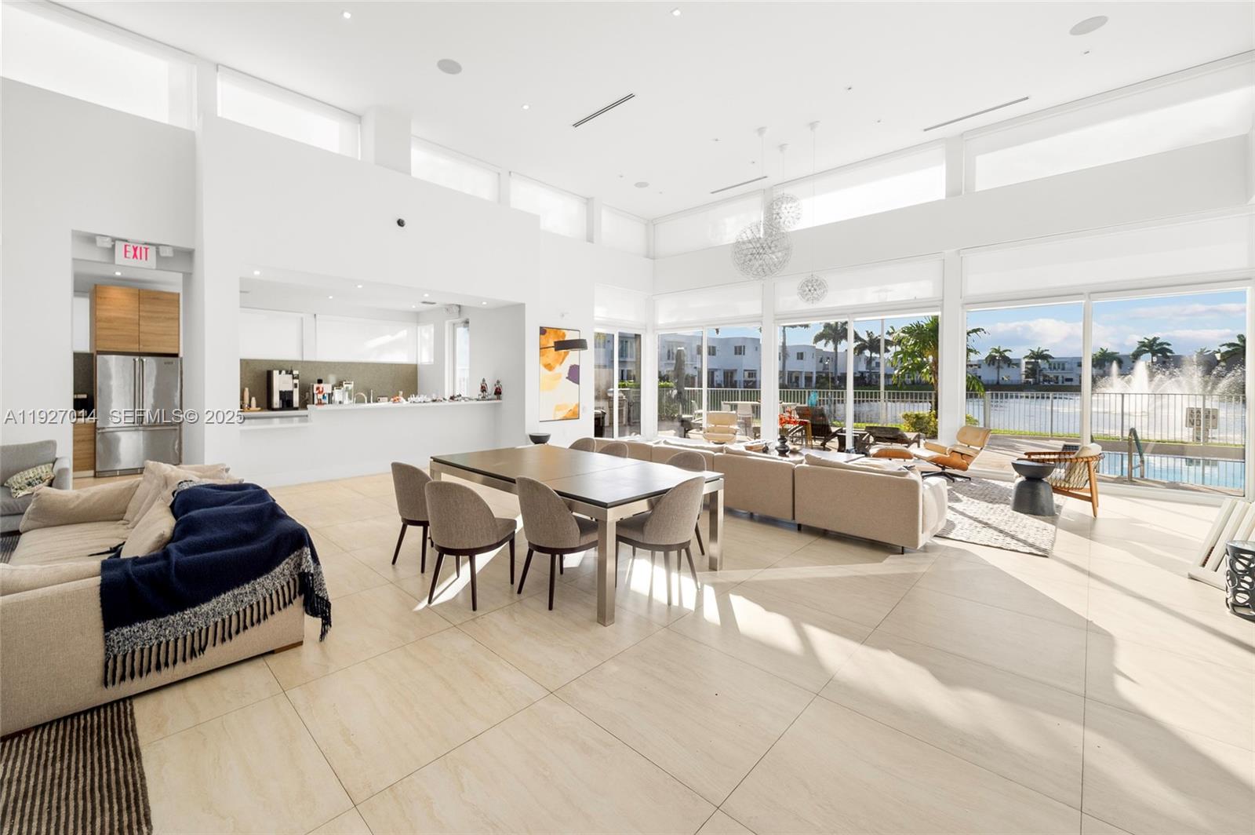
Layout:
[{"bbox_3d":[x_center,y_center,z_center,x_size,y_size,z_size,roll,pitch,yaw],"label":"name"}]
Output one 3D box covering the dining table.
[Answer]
[{"bbox_3d":[-0.543,0.793,4.262,2.430,0.750,1.330,4,6,42],"label":"dining table"}]

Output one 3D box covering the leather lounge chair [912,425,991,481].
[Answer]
[{"bbox_3d":[5.063,0.540,7.629,0.840,0.820,0.800,-1,3,-16],"label":"leather lounge chair"}]

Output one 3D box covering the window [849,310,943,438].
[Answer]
[{"bbox_3d":[4.552,-0.478,8.309,1.420,2.500,0.100,3,4,43],"label":"window"}]

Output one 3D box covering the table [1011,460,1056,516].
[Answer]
[{"bbox_3d":[4.704,0.803,5.637,0.410,0.570,0.410,3,4,43],"label":"table"}]

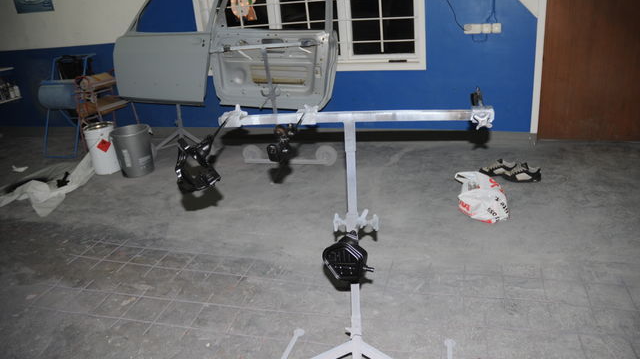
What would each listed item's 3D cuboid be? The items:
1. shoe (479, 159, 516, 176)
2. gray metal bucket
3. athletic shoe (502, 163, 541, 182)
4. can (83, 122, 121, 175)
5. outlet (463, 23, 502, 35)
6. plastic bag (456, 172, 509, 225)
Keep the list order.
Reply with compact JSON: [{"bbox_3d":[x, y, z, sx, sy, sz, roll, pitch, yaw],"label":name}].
[{"bbox_3d":[1.413,-0.101,3.806,0.280,0.115,0.105,4,24,21],"label":"shoe"},{"bbox_3d":[-1.736,-0.268,4.506,0.366,0.420,0.366,-5,22,0],"label":"gray metal bucket"},{"bbox_3d":[1.553,-0.064,3.683,0.280,0.115,0.105,4,24,21],"label":"athletic shoe"},{"bbox_3d":[-2.094,-0.296,4.615,0.268,0.450,0.268,-5,22,0],"label":"can"},{"bbox_3d":[1.464,-1.354,4.306,0.325,0.084,0.050,3,23,20],"label":"outlet"},{"bbox_3d":[1.112,0.082,3.306,0.290,0.200,0.550,-2,22,8],"label":"plastic bag"}]

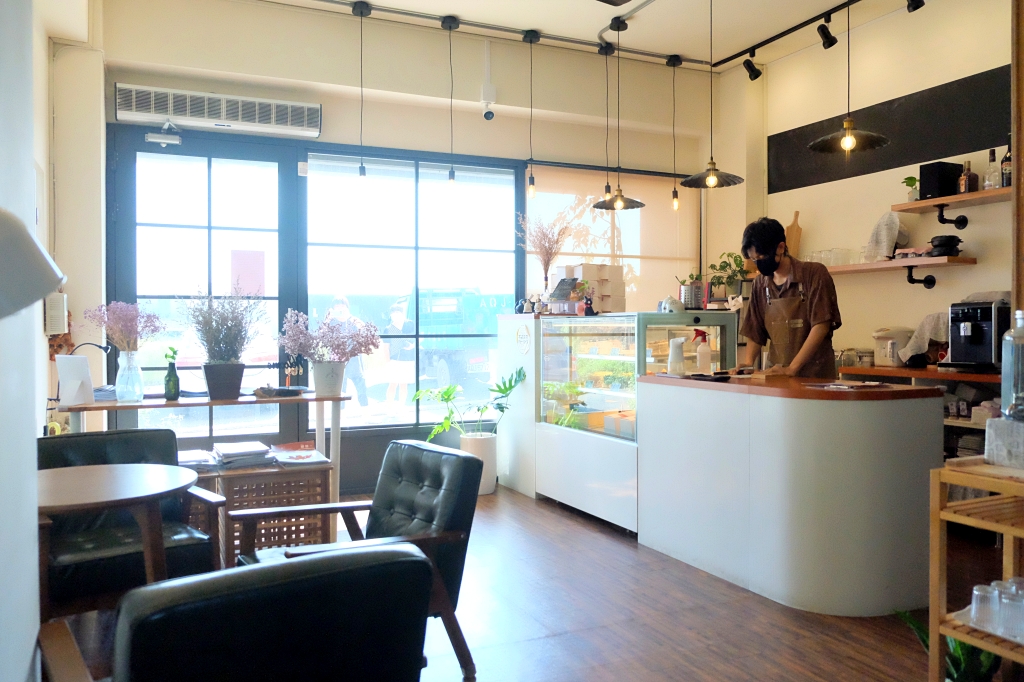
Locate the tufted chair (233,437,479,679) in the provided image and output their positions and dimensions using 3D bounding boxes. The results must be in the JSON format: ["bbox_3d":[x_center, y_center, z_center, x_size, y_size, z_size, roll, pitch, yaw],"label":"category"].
[{"bbox_3d":[-0.527,0.755,2.614,0.710,0.710,0.650,-1,1,-34],"label":"tufted chair"}]

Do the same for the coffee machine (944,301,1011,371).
[{"bbox_3d":[2.587,-0.011,4.161,0.430,0.375,0.250,-1,2,-25],"label":"coffee machine"}]

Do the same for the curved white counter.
[{"bbox_3d":[1.204,0.630,3.576,0.570,0.890,1.320,-1,1,-26],"label":"curved white counter"}]

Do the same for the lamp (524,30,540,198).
[{"bbox_3d":[0.140,-1.571,5.360,0.110,1.160,0.110,0,1,0],"label":"lamp"}]

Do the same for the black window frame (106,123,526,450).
[{"bbox_3d":[-1.207,-0.357,5.254,2.759,1.954,0.100,0,1,-23],"label":"black window frame"}]

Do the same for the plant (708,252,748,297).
[{"bbox_3d":[1.325,-0.407,4.700,0.225,0.265,0.200,-1,1,-25],"label":"plant"}]

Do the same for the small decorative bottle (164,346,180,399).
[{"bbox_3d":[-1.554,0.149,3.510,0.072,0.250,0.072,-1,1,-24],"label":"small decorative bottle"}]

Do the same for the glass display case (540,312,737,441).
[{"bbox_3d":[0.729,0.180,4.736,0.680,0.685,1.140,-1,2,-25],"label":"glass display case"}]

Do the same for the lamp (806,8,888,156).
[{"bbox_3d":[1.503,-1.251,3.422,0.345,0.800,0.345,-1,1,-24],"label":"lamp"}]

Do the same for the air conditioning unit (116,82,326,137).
[{"bbox_3d":[-1.832,-1.422,4.854,1.190,0.225,0.200,0,1,-23],"label":"air conditioning unit"}]

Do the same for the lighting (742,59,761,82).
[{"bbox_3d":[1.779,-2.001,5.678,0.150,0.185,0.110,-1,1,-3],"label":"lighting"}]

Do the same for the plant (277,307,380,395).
[{"bbox_3d":[-0.950,0.061,3.998,0.500,0.451,0.420,-1,2,-25],"label":"plant"}]

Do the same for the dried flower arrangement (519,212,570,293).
[{"bbox_3d":[0.226,-0.617,5.420,0.330,0.549,0.350,-1,2,-25],"label":"dried flower arrangement"}]

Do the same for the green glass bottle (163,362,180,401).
[{"bbox_3d":[-1.650,0.199,3.720,0.066,0.183,0.066,-1,1,-26],"label":"green glass bottle"}]

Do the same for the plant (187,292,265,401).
[{"bbox_3d":[-1.341,0.026,3.580,0.340,0.500,0.320,0,1,-23],"label":"plant"}]

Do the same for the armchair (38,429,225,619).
[{"bbox_3d":[-1.474,0.756,2.959,0.630,0.740,0.700,-1,2,-32],"label":"armchair"}]

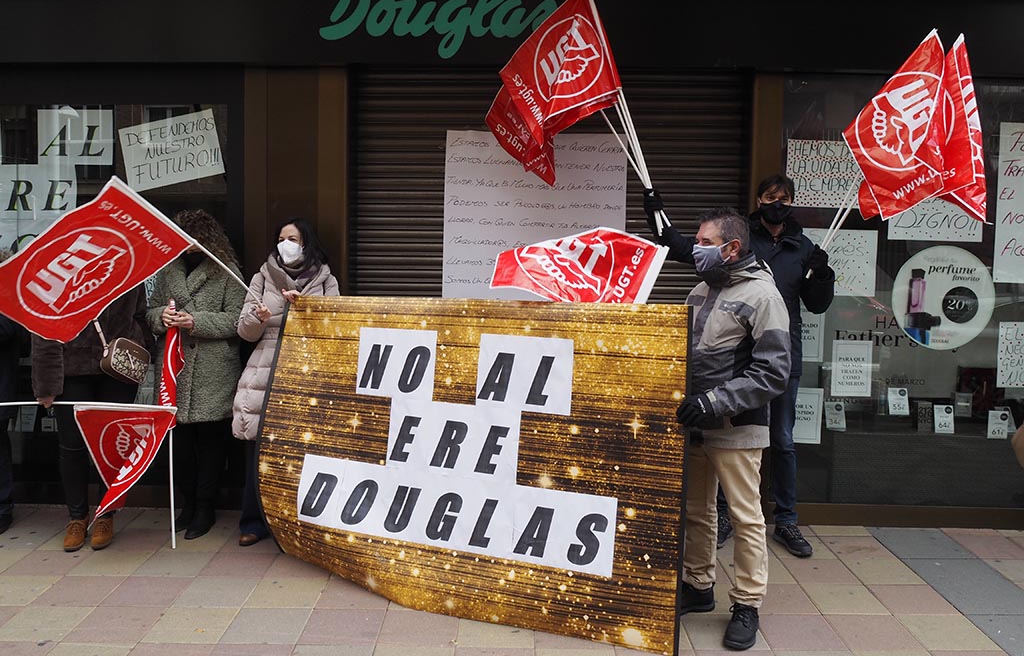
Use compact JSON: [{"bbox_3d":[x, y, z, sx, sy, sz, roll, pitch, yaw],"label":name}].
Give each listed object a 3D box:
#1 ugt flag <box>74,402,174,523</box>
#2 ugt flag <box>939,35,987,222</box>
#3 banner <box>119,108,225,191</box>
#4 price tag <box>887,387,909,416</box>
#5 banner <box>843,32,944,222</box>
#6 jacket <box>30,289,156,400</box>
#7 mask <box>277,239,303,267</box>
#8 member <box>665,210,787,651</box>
[{"bbox_3d":[-1.801,0.627,3.860,0.480,0.540,0.150,1,5,-3],"label":"ugt flag"},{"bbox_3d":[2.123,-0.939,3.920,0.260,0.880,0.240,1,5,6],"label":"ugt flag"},{"bbox_3d":[-1.832,-0.955,4.470,0.500,0.350,0.012,-12,5,1],"label":"banner"},{"bbox_3d":[2.141,0.411,4.600,0.110,0.155,0.040,1,5,0],"label":"price tag"},{"bbox_3d":[1.792,-0.942,3.870,0.450,0.870,0.240,2,6,11],"label":"banner"},{"bbox_3d":[-2.117,0.023,4.170,0.560,0.640,0.320,0,6,-10],"label":"jacket"},{"bbox_3d":[-1.096,-0.374,4.080,0.125,0.135,0.090,2,6,9],"label":"mask"},{"bbox_3d":[0.882,0.377,3.300,0.450,1.690,0.530,-3,7,-35],"label":"member"}]

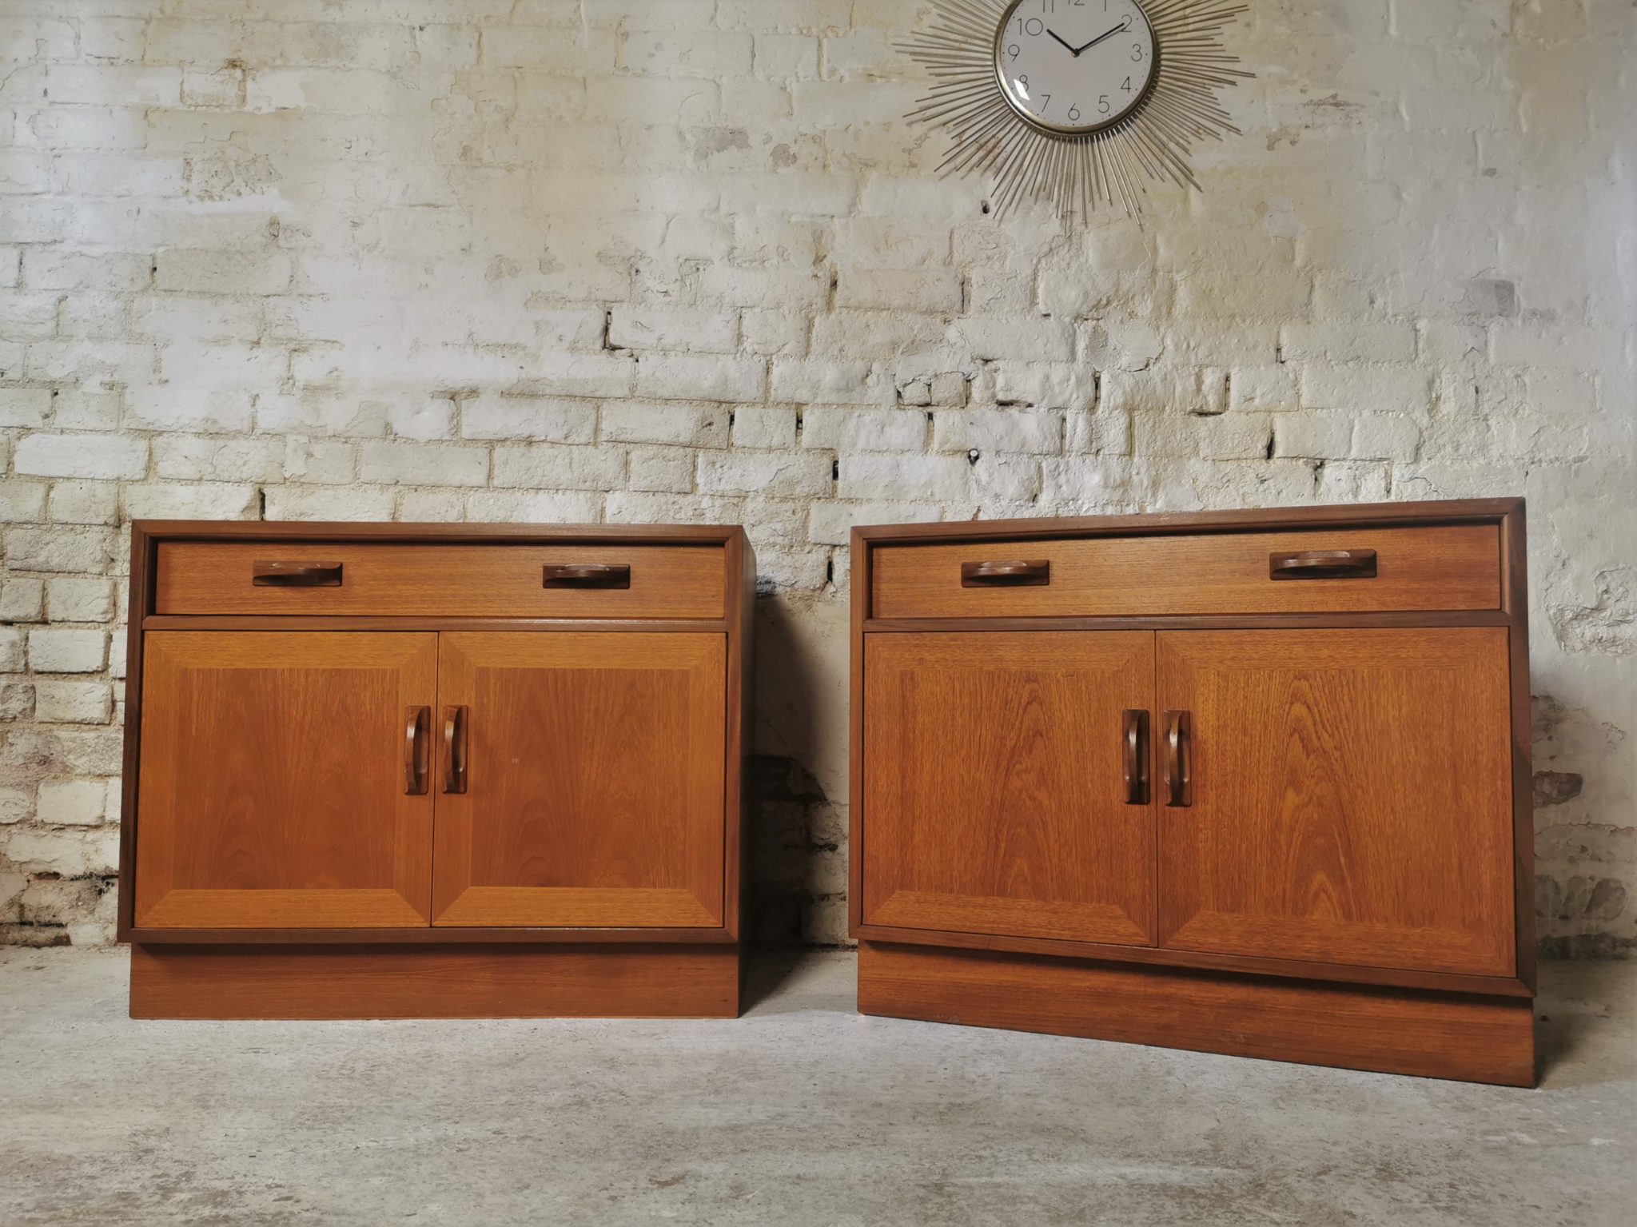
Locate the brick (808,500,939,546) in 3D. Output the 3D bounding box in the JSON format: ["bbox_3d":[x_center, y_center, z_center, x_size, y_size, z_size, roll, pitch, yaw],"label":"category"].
[{"bbox_3d":[0.097,-0.158,2.304,0.231,0.077,0.105,1,-3,0],"label":"brick"}]

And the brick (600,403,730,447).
[{"bbox_3d":[-0.272,-0.332,2.313,0.224,0.075,0.105,1,-3,0],"label":"brick"}]

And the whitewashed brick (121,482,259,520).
[{"bbox_3d":[-1.095,-0.189,2.275,0.228,0.073,0.100,0,-3,1],"label":"whitewashed brick"}]

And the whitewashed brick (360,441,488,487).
[{"bbox_3d":[-0.687,-0.258,2.275,0.219,0.077,0.100,0,-3,1],"label":"whitewashed brick"}]

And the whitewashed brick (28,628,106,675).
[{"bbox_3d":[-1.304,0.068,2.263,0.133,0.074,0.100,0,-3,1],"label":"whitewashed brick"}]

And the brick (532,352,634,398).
[{"bbox_3d":[-0.408,-0.408,2.257,0.176,0.079,0.110,1,-4,-2],"label":"brick"}]

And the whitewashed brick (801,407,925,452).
[{"bbox_3d":[0.076,-0.316,2.270,0.216,0.077,0.110,1,-4,-2],"label":"whitewashed brick"}]

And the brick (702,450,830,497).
[{"bbox_3d":[-0.094,-0.245,2.309,0.234,0.075,0.105,1,-3,0],"label":"brick"}]

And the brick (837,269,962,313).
[{"bbox_3d":[0.144,-0.572,2.325,0.222,0.076,0.105,1,-3,0],"label":"brick"}]

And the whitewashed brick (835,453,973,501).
[{"bbox_3d":[0.148,-0.231,2.267,0.232,0.081,0.110,1,-4,-2],"label":"whitewashed brick"}]

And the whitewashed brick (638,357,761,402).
[{"bbox_3d":[-0.206,-0.406,2.277,0.223,0.077,0.100,0,-3,1],"label":"whitewashed brick"}]

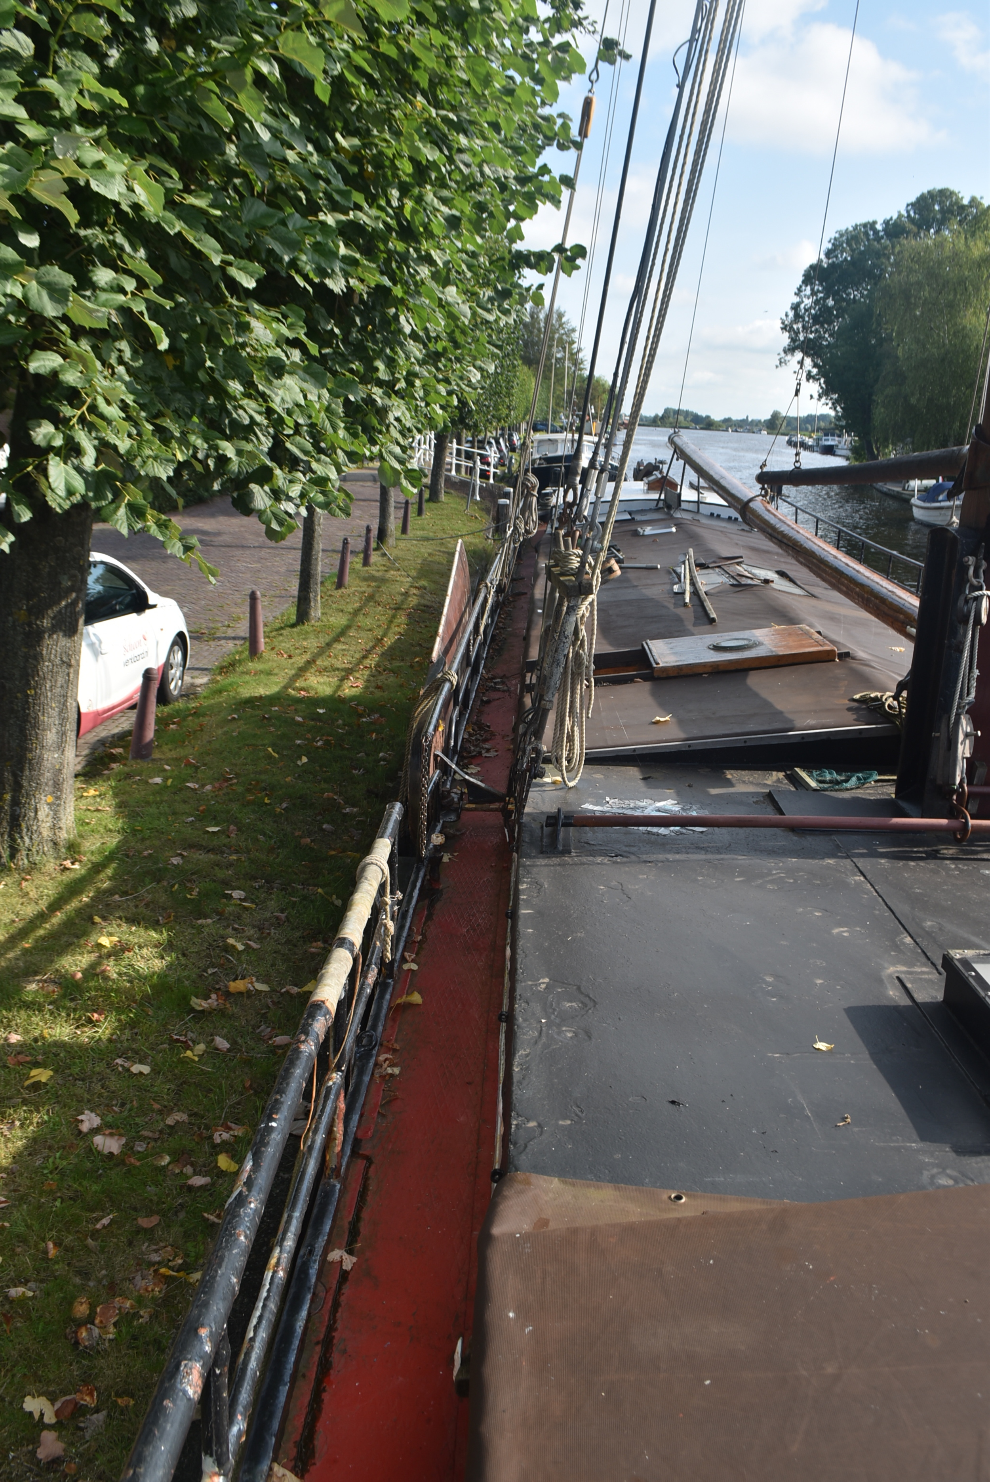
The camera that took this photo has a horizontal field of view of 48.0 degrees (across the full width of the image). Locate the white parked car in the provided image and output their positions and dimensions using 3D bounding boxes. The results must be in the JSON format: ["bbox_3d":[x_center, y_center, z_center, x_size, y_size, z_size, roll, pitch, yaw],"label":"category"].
[{"bbox_3d":[-3.822,-0.829,9.117,1.630,1.490,3.550,3,16,3],"label":"white parked car"}]

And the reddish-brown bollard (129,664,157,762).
[{"bbox_3d":[-2.629,-0.206,8.379,0.155,0.707,0.155,11,14,1],"label":"reddish-brown bollard"}]

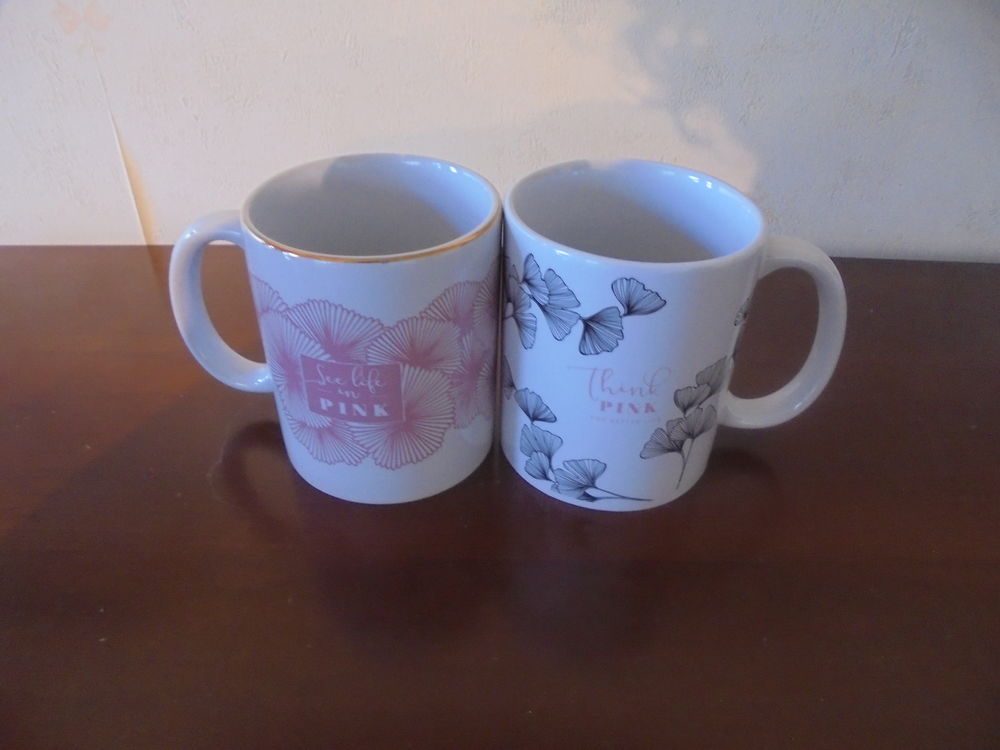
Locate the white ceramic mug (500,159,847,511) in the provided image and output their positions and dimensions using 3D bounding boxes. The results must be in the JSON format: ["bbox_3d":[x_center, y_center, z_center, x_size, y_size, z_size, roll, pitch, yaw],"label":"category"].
[{"bbox_3d":[0.059,-0.012,0.264,0.115,0.097,0.081,6,37,6],"label":"white ceramic mug"}]

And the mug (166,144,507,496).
[{"bbox_3d":[-0.058,-0.018,0.267,0.115,0.097,0.081,5,36,4],"label":"mug"}]

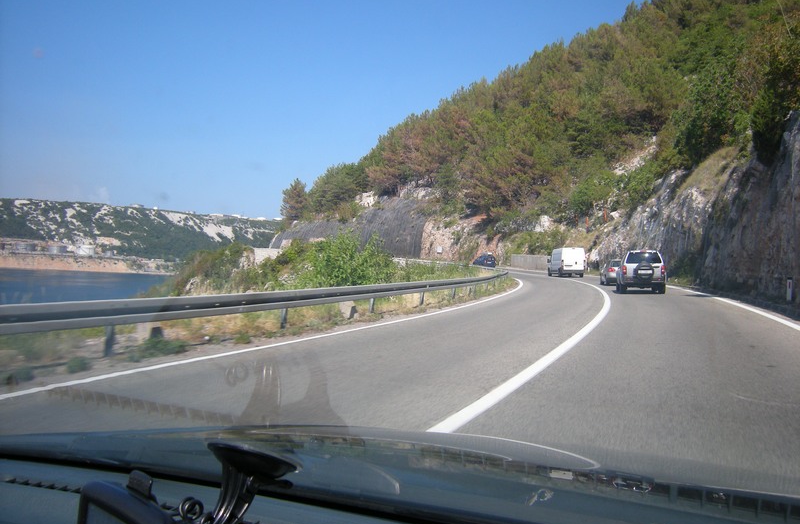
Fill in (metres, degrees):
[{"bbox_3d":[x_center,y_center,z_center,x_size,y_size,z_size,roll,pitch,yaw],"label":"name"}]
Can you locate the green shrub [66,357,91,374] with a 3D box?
[{"bbox_3d":[-3.860,1.245,7.800,0.260,0.180,0.250,2,0,-25],"label":"green shrub"}]

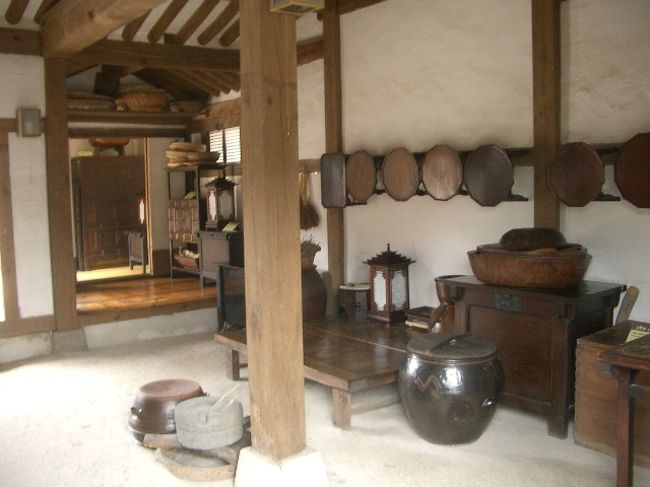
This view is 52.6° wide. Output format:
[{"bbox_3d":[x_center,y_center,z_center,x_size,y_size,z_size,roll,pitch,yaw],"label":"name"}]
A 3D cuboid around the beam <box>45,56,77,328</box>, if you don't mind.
[{"bbox_3d":[-2.568,-0.453,6.303,0.210,2.560,0.210,-5,6,-36],"label":"beam"}]

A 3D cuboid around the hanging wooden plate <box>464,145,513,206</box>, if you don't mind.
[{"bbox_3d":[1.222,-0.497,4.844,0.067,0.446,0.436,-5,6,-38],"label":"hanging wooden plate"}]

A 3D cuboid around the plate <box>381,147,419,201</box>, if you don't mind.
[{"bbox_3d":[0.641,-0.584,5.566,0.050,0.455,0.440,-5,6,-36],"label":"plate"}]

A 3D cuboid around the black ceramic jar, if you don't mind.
[{"bbox_3d":[0.750,0.865,3.933,0.636,0.537,0.636,-1,5,0],"label":"black ceramic jar"}]

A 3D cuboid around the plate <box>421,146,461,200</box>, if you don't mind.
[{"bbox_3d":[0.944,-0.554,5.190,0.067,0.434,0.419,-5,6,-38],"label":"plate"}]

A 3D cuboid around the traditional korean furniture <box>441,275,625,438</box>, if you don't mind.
[{"bbox_3d":[1.408,0.700,4.456,0.650,0.872,1.010,-5,6,-36],"label":"traditional korean furniture"}]

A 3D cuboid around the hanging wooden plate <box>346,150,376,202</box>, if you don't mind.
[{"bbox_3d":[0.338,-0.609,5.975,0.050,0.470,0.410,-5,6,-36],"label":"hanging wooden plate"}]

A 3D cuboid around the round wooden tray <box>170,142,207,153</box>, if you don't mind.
[{"bbox_3d":[-1.746,-1.220,8.339,0.480,0.100,0.480,-1,5,0],"label":"round wooden tray"}]

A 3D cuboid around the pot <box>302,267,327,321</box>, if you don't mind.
[{"bbox_3d":[-0.201,0.478,6.141,0.420,0.450,0.420,-1,5,0],"label":"pot"}]

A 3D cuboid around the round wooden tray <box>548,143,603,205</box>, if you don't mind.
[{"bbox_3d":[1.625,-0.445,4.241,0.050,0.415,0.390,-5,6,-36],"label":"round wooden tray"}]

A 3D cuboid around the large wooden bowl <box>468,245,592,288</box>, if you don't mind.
[{"bbox_3d":[1.371,0.161,4.453,0.790,0.205,0.790,-1,5,0],"label":"large wooden bowl"}]

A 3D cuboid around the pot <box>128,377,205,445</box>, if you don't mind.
[{"bbox_3d":[-0.911,1.011,3.872,0.518,0.321,0.518,-1,5,0],"label":"pot"}]

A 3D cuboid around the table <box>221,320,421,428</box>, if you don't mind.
[{"bbox_3d":[0.243,0.892,5.138,1.560,0.299,1.672,-5,6,-38],"label":"table"}]

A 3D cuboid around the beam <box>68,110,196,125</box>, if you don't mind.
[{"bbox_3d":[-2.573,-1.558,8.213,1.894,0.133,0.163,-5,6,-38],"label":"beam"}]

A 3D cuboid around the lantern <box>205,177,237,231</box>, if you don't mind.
[{"bbox_3d":[-1.224,-0.479,7.832,0.300,0.650,0.300,-5,6,-36],"label":"lantern"}]

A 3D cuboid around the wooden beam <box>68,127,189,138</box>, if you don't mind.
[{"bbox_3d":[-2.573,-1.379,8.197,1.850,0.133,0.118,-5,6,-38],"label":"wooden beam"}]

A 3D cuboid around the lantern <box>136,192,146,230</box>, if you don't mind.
[{"bbox_3d":[-2.531,-0.477,9.524,0.283,0.566,0.283,-5,6,-36],"label":"lantern"}]

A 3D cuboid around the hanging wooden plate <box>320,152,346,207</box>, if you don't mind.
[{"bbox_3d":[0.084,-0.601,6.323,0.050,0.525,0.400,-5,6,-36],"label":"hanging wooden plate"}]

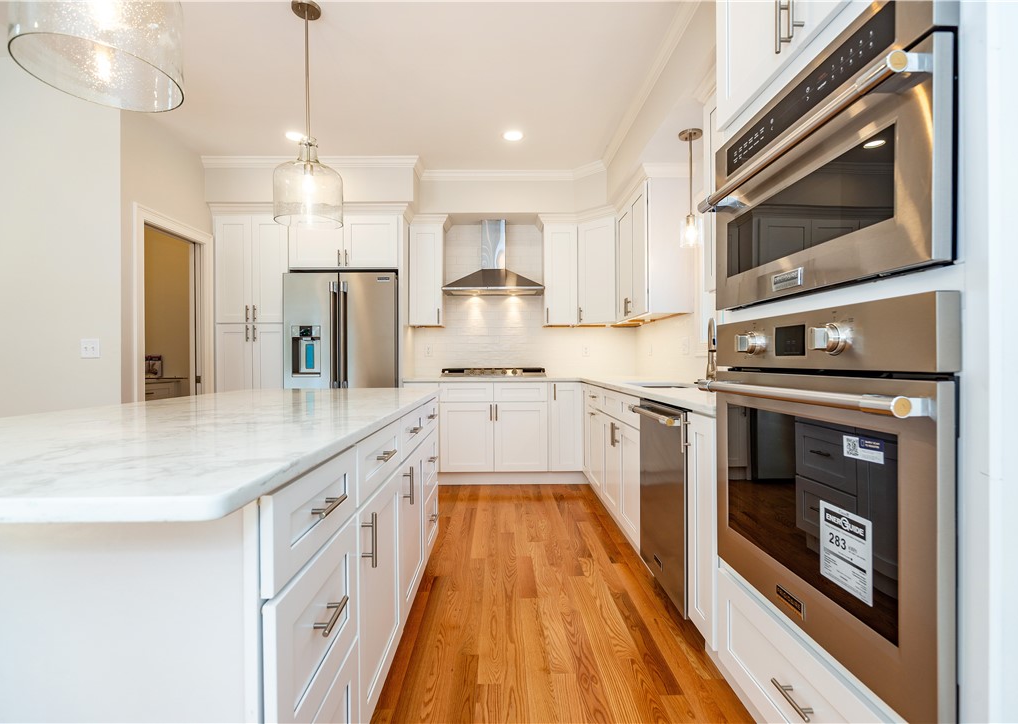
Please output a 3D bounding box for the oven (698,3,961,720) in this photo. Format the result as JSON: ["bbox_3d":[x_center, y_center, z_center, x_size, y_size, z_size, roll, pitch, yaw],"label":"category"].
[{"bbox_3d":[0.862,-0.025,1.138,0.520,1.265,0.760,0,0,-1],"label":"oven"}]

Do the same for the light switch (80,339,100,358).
[{"bbox_3d":[-2.624,-0.085,3.023,0.117,0.117,0.012,0,0,-1],"label":"light switch"}]

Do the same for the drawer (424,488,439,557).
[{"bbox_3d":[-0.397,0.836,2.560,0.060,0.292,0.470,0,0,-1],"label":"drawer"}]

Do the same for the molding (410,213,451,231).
[{"bbox_3d":[-0.715,-1.296,4.520,0.318,0.076,0.305,0,0,-1],"label":"molding"}]

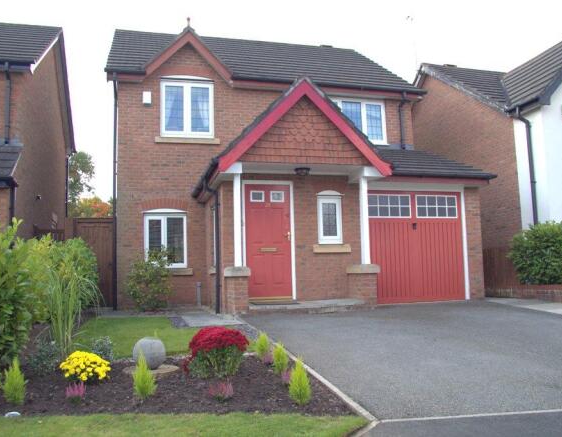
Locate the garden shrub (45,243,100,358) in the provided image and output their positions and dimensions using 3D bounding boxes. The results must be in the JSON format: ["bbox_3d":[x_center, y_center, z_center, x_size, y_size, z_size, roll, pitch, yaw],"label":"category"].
[{"bbox_3d":[-2.236,0.880,6.057,0.568,1.207,0.568,0,-6,-15],"label":"garden shrub"}]

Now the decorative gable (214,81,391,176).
[{"bbox_3d":[0.394,-1.487,9.273,2.905,1.591,0.300,0,-6,-15],"label":"decorative gable"}]

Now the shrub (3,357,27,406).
[{"bbox_3d":[-2.097,1.270,4.448,0.169,0.361,0.169,0,-5,-16],"label":"shrub"}]

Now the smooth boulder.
[{"bbox_3d":[-1.226,1.250,5.267,0.295,0.295,0.295,0,-6,-15],"label":"smooth boulder"}]

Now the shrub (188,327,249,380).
[{"bbox_3d":[-0.615,1.289,5.594,0.619,0.431,0.557,0,-6,-16],"label":"shrub"}]

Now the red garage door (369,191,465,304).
[{"bbox_3d":[2.563,0.531,10.846,2.110,2.120,0.080,0,-6,-16],"label":"red garage door"}]

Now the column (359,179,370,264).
[{"bbox_3d":[1.439,0.048,9.670,0.105,1.475,0.105,0,-6,-16],"label":"column"}]

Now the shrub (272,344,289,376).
[{"bbox_3d":[-0.005,1.359,5.493,0.182,0.300,0.182,-2,-6,0],"label":"shrub"}]

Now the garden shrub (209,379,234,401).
[{"bbox_3d":[-0.481,1.371,4.530,0.200,0.140,0.200,0,-5,-16],"label":"garden shrub"}]

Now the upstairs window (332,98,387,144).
[{"bbox_3d":[1.783,-2.356,13.658,1.650,1.060,0.100,0,-6,-16],"label":"upstairs window"}]

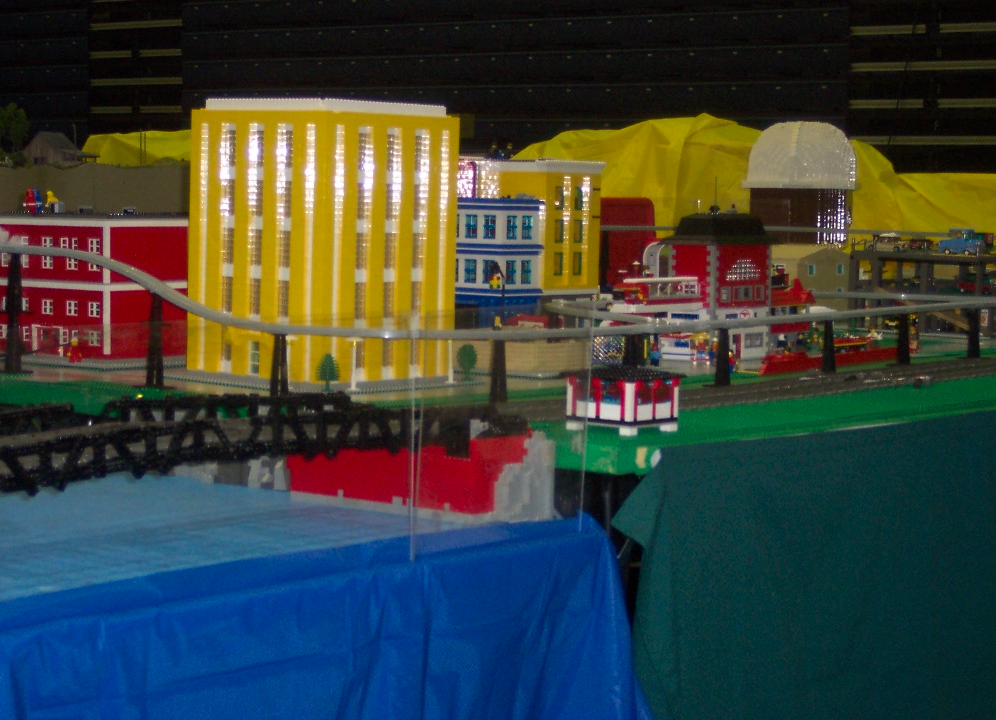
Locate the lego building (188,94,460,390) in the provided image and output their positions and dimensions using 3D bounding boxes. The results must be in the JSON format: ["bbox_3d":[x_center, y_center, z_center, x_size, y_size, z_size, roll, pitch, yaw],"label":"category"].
[{"bbox_3d":[-0.280,-0.196,3.678,0.296,0.435,0.312,5,6,40],"label":"lego building"}]

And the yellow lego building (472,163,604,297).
[{"bbox_3d":[0.088,-0.267,4.880,0.200,0.315,0.200,5,6,40],"label":"yellow lego building"}]

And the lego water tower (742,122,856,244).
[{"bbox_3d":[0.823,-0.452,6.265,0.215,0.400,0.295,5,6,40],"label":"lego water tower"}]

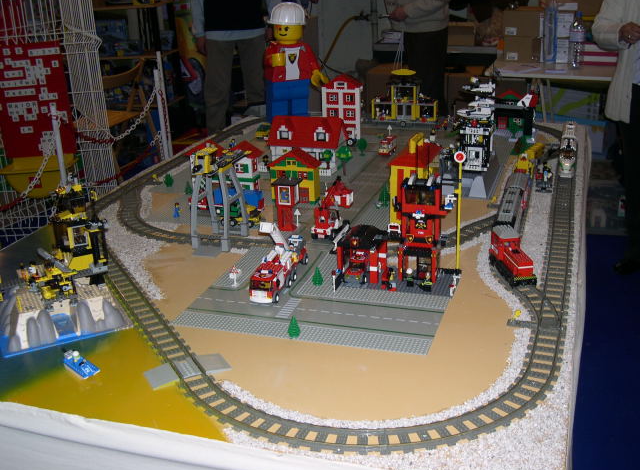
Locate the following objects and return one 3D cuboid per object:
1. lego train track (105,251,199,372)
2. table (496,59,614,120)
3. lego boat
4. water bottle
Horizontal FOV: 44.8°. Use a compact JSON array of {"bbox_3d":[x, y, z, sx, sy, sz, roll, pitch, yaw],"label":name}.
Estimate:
[{"bbox_3d":[-0.381,0.141,1.627,0.064,0.011,0.635,-12,22,-25],"label":"lego train track"},{"bbox_3d":[1.657,-0.613,4.546,1.300,0.730,0.780,4,21,18],"label":"table"},{"bbox_3d":[-0.419,0.225,1.362,0.034,0.037,0.083,-20,26,-40],"label":"lego boat"},{"bbox_3d":[1.482,-1.113,4.433,0.090,0.310,0.090,4,21,18],"label":"water bottle"}]

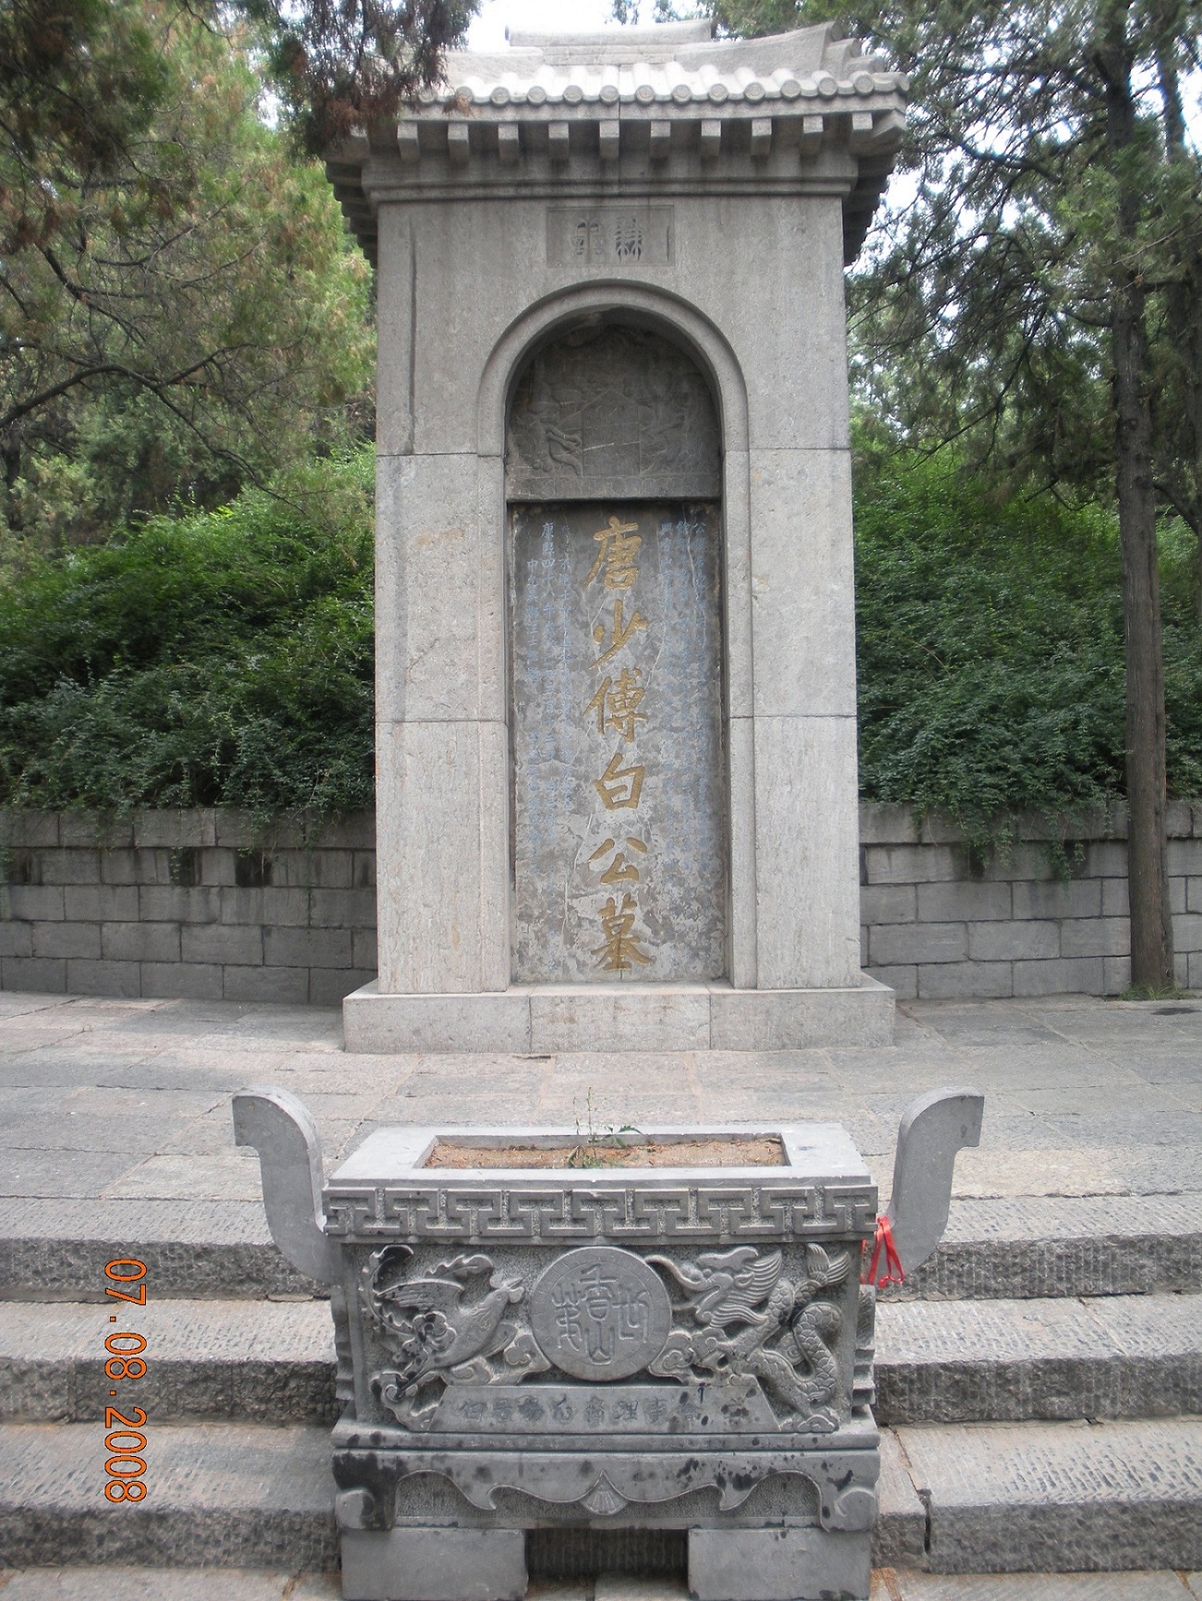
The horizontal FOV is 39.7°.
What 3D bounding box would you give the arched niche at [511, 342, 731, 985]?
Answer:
[{"bbox_3d":[0.070,-0.632,7.050,0.930,2.830,0.280,-1,0,1],"label":"arched niche"}]

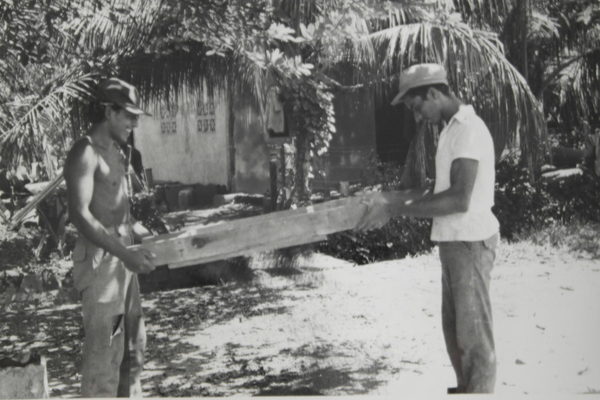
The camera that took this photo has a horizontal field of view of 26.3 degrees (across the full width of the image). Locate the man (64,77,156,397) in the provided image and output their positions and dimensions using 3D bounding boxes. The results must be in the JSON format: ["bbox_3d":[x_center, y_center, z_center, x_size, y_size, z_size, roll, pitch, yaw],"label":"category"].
[{"bbox_3d":[-0.935,0.235,6.350,0.480,1.680,0.500,2,4,33],"label":"man"}]

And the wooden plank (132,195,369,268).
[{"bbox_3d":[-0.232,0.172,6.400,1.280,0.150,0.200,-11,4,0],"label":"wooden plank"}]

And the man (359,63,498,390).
[{"bbox_3d":[0.638,0.153,6.420,0.700,1.680,0.500,0,4,2],"label":"man"}]

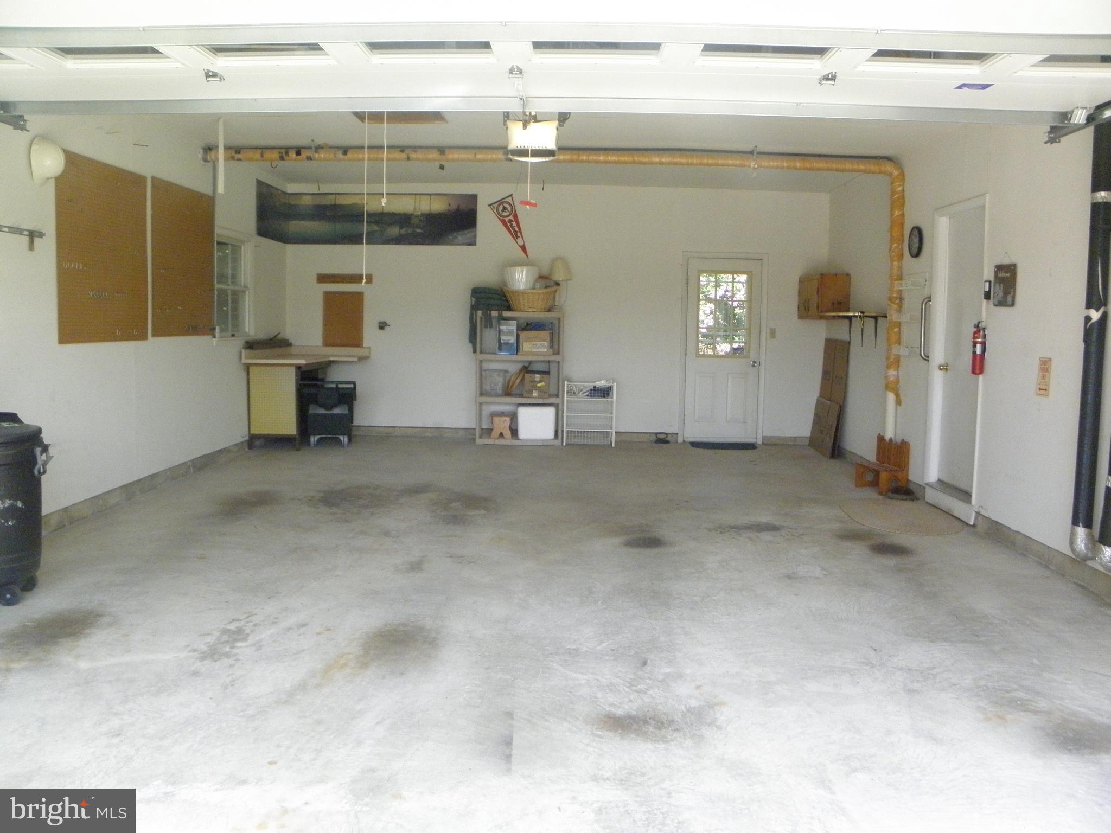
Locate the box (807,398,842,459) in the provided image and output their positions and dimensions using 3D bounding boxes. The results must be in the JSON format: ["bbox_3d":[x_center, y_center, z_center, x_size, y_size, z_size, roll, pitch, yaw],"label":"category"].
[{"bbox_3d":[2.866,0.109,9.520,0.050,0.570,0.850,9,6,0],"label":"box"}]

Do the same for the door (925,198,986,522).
[{"bbox_3d":[3.054,-0.452,6.789,0.120,2.270,0.880,1,6,0],"label":"door"}]

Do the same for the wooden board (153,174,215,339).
[{"bbox_3d":[-3.009,-1.252,7.341,0.025,1.200,1.200,1,6,0],"label":"wooden board"}]

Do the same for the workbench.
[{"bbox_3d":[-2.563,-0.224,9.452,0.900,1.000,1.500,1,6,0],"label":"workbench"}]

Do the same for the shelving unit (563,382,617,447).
[{"bbox_3d":[0.373,-0.048,9.913,0.540,0.700,0.450,1,6,0],"label":"shelving unit"}]

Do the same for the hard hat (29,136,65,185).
[{"bbox_3d":[-2.943,-1.496,5.262,0.150,0.280,0.220,1,6,1],"label":"hard hat"}]

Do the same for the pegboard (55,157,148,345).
[{"bbox_3d":[-3.022,-1.096,6.051,0.025,1.190,1.200,1,6,0],"label":"pegboard"}]

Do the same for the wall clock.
[{"bbox_3d":[3.017,-1.462,7.541,0.045,0.265,0.265,1,6,0],"label":"wall clock"}]

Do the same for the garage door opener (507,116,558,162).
[{"bbox_3d":[-0.127,-1.519,4.933,0.275,0.190,0.350,1,6,0],"label":"garage door opener"}]

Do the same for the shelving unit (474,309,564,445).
[{"bbox_3d":[-0.379,-0.442,9.931,0.915,1.450,0.420,1,6,0],"label":"shelving unit"}]

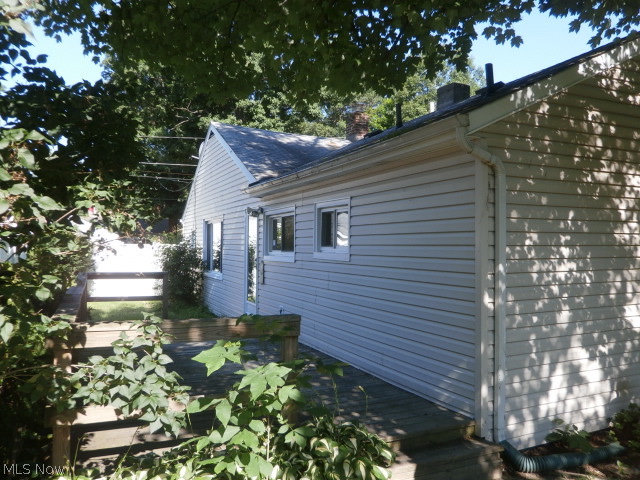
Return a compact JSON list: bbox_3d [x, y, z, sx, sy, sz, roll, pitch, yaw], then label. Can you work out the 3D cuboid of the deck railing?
[{"bbox_3d":[-2.153,1.018,5.677,1.530,0.980,6.300,0,-1,-27],"label":"deck railing"}]

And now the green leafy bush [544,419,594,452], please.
[{"bbox_3d":[2.109,1.668,4.080,0.380,0.290,0.330,0,-1,-27],"label":"green leafy bush"}]

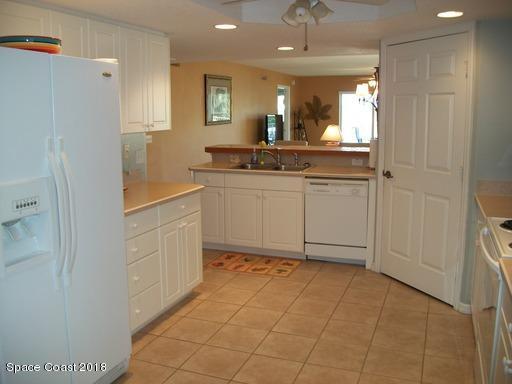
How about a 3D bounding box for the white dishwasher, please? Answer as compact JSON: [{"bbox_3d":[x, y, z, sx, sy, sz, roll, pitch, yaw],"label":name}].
[{"bbox_3d":[0.881,0.228,4.869,0.607,0.822,0.607,3,10,21],"label":"white dishwasher"}]

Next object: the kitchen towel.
[{"bbox_3d":[1.222,-0.389,4.851,0.120,0.285,0.120,3,10,21],"label":"kitchen towel"}]

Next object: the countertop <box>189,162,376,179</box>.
[{"bbox_3d":[0.310,-0.231,5.021,1.947,0.040,0.636,3,10,21],"label":"countertop"}]

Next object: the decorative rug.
[{"bbox_3d":[-0.001,0.725,4.729,0.842,0.010,0.515,3,10,21],"label":"decorative rug"}]

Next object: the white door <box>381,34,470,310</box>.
[{"bbox_3d":[1.345,-0.182,3.861,0.045,2.030,0.850,-5,10,-23],"label":"white door"}]

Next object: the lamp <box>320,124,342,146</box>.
[{"bbox_3d":[1.501,-1.019,9.356,0.440,0.620,0.440,3,10,21],"label":"lamp"}]

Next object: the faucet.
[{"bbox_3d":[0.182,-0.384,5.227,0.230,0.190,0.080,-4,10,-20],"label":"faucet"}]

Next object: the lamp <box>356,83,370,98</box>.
[{"bbox_3d":[1.571,-1.493,6.961,0.190,0.210,0.190,3,10,21],"label":"lamp"}]

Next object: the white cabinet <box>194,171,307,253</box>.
[{"bbox_3d":[0.017,0.153,5.213,1.225,0.780,0.597,3,10,21],"label":"white cabinet"}]

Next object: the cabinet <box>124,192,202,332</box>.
[{"bbox_3d":[-0.930,0.455,3.475,0.594,0.780,1.150,3,10,21],"label":"cabinet"}]

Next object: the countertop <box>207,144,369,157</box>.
[{"bbox_3d":[0.412,-0.493,5.576,2.020,0.045,0.600,3,10,21],"label":"countertop"}]

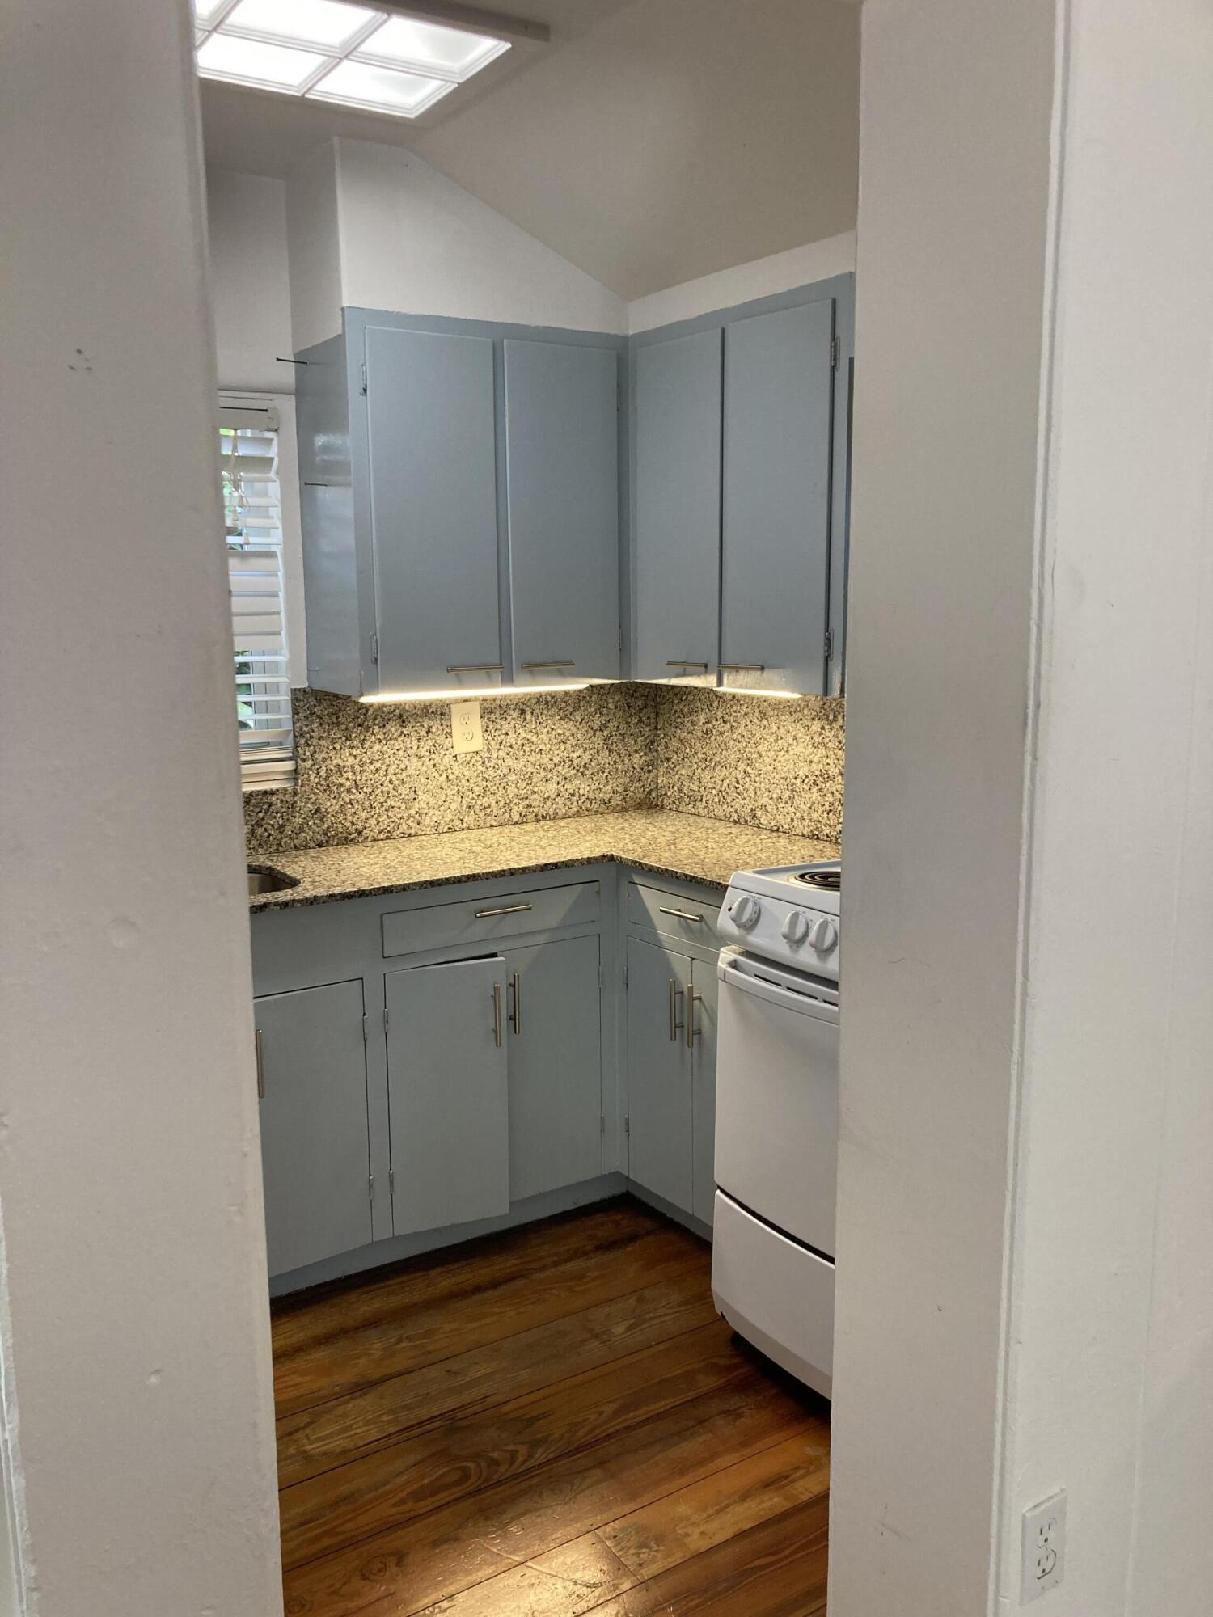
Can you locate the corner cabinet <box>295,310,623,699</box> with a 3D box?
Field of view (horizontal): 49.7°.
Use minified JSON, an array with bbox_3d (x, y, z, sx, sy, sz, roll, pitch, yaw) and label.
[{"bbox_3d":[-0.307,-0.674,3.008,0.705,0.787,0.318,-7,11,-33],"label":"corner cabinet"}]

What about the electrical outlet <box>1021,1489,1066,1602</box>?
[{"bbox_3d":[0.473,0.801,1.415,0.072,0.115,0.012,-7,11,-33],"label":"electrical outlet"}]

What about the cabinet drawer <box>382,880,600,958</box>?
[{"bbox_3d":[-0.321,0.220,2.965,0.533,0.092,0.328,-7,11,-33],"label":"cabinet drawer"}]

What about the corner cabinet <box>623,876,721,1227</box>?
[{"bbox_3d":[0.352,0.522,2.932,0.423,0.736,0.537,-7,11,-33],"label":"corner cabinet"}]

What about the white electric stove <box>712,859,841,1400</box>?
[{"bbox_3d":[0.582,0.585,2.448,0.606,0.926,0.515,-7,11,-33],"label":"white electric stove"}]

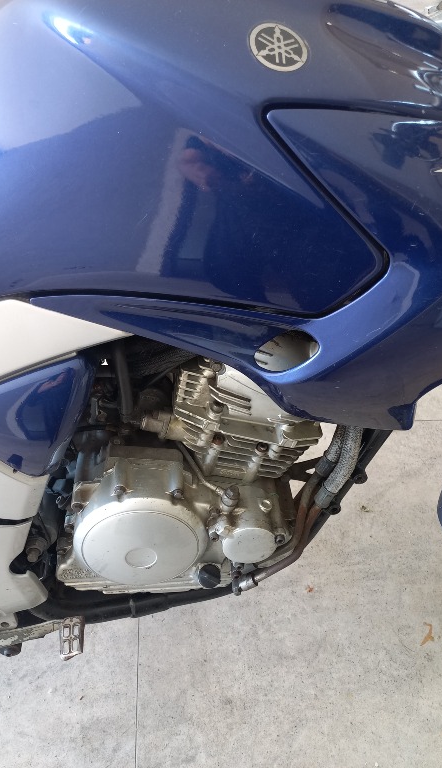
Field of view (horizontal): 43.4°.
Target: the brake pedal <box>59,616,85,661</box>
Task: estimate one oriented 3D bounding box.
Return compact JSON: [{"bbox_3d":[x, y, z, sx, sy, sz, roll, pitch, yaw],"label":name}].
[{"bbox_3d":[-0.194,0.333,0.725,0.030,0.020,0.054,-1,34,-5],"label":"brake pedal"}]

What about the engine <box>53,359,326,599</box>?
[{"bbox_3d":[-0.058,0.079,0.801,0.385,0.390,0.300,-1,34,-5],"label":"engine"}]

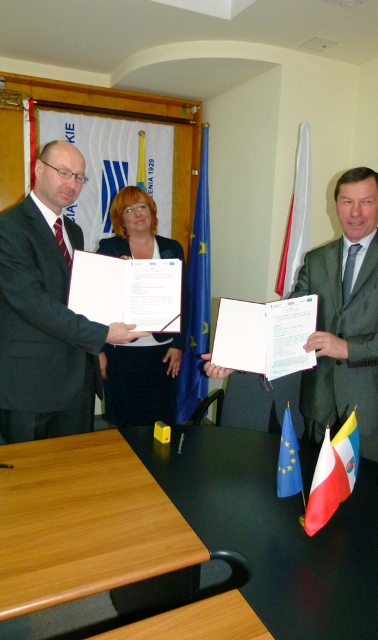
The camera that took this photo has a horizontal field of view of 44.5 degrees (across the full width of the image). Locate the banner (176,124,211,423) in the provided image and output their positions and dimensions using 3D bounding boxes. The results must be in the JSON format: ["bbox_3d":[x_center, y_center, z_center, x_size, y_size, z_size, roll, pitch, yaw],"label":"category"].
[{"bbox_3d":[0.040,-0.257,2.850,0.270,1.868,0.220,0,11,-8],"label":"banner"}]

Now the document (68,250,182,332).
[{"bbox_3d":[-0.223,-0.099,1.600,0.385,0.265,0.050,2,-12,3],"label":"document"}]

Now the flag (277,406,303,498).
[{"bbox_3d":[0.257,0.335,1.170,0.070,0.235,0.055,3,11,6],"label":"flag"}]

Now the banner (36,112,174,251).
[{"bbox_3d":[-0.583,-0.864,3.291,0.970,1.060,0.050,-4,12,-25],"label":"banner"}]

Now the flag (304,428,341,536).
[{"bbox_3d":[0.319,0.382,1.080,0.100,0.245,0.080,1,11,0],"label":"flag"}]

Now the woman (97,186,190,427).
[{"bbox_3d":[-0.241,0.166,2.400,0.480,1.681,0.300,0,11,-9],"label":"woman"}]

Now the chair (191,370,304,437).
[{"bbox_3d":[0.322,0.654,2.050,0.600,0.880,0.600,5,11,17],"label":"chair"}]

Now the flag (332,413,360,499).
[{"bbox_3d":[0.389,0.337,1.150,0.085,0.235,0.060,0,11,-6],"label":"flag"}]

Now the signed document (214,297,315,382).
[{"bbox_3d":[0.253,0.055,1.530,0.350,0.260,0.070,0,-18,5],"label":"signed document"}]

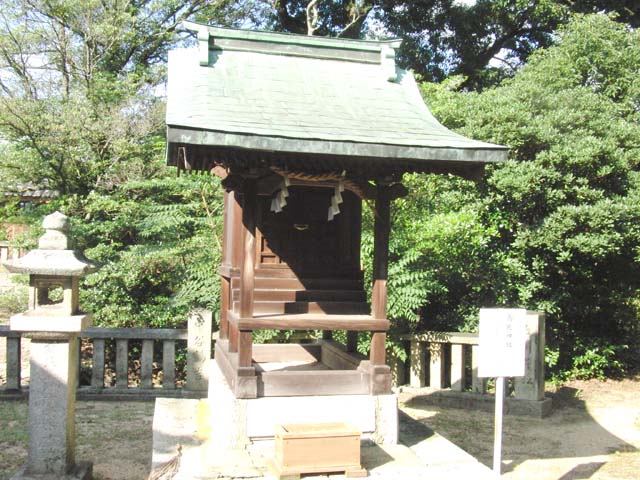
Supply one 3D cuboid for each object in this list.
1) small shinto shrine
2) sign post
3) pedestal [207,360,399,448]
[{"bbox_3d":[-0.173,-0.426,6.745,2.608,3.573,3.470,2,-2,-13],"label":"small shinto shrine"},{"bbox_3d":[1.388,1.162,5.230,0.354,1.258,0.072,2,-2,-13],"label":"sign post"},{"bbox_3d":[-0.274,1.569,6.874,1.427,0.411,2.238,2,-2,-13],"label":"pedestal"}]

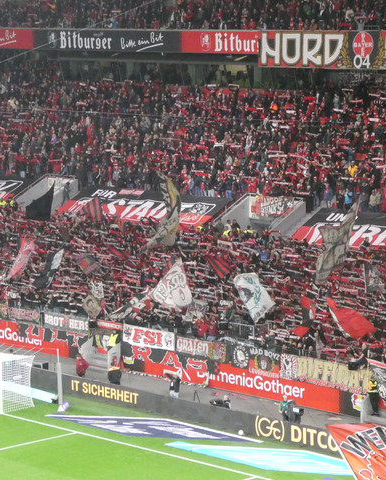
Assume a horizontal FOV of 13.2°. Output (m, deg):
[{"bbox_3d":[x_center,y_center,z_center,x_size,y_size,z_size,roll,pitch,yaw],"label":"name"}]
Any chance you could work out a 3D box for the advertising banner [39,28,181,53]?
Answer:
[{"bbox_3d":[-5.991,-13.958,116.600,15.000,1.400,0.150,7,10,44],"label":"advertising banner"}]

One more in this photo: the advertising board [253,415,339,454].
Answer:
[{"bbox_3d":[4.640,8.565,73.414,5.100,0.950,0.200,7,10,44],"label":"advertising board"}]

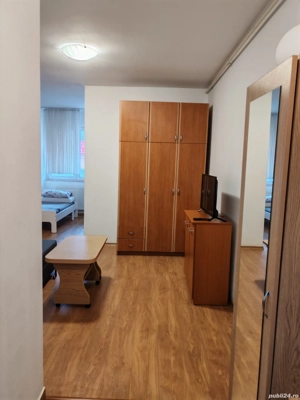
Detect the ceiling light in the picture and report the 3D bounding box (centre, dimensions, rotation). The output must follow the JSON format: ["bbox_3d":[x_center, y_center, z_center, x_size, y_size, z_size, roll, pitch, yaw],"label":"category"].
[{"bbox_3d":[-0.736,-1.559,3.311,0.390,0.135,0.390,2,7,0],"label":"ceiling light"}]

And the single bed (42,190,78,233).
[{"bbox_3d":[-2.269,0.189,6.924,0.955,0.670,1.910,2,7,0],"label":"single bed"}]

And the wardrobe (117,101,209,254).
[{"bbox_3d":[0.181,-0.305,4.900,1.270,2.270,0.580,2,7,0],"label":"wardrobe"}]

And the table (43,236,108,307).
[{"bbox_3d":[-0.736,0.744,3.312,0.470,0.515,0.905,2,7,0],"label":"table"}]

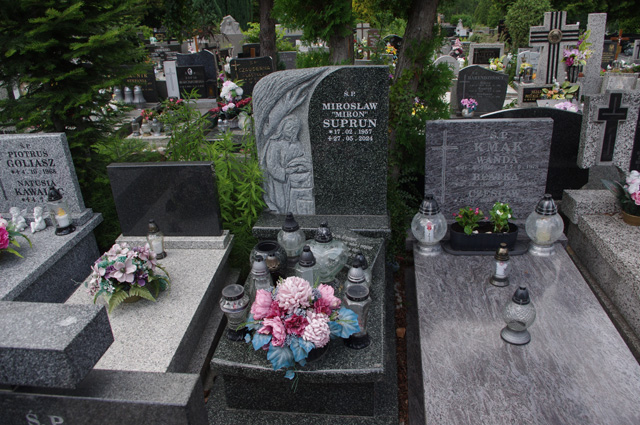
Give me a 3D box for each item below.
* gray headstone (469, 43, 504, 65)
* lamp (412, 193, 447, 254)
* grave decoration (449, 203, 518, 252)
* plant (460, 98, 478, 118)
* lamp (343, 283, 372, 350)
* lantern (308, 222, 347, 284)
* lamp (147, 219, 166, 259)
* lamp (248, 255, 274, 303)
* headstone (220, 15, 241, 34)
[{"bbox_3d":[3.191,-3.055,9.184,0.660,0.410,0.120,0,23,7],"label":"gray headstone"},{"bbox_3d":[0.532,0.053,2.329,0.171,0.285,0.171,0,25,9],"label":"lamp"},{"bbox_3d":[0.803,0.052,2.336,0.330,0.235,0.160,0,23,9],"label":"grave decoration"},{"bbox_3d":[1.778,-1.249,5.715,0.200,0.205,0.190,0,23,7],"label":"plant"},{"bbox_3d":[0.150,0.409,1.884,0.116,0.246,0.116,0,27,9],"label":"lamp"},{"bbox_3d":[0.030,0.182,2.221,0.204,0.309,0.120,0,27,9],"label":"lantern"},{"bbox_3d":[-0.916,0.143,2.693,0.095,0.235,0.095,0,23,7],"label":"lamp"},{"bbox_3d":[-0.266,0.297,2.147,0.109,0.234,0.109,0,27,9],"label":"lamp"},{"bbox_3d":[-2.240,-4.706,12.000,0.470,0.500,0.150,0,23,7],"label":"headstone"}]

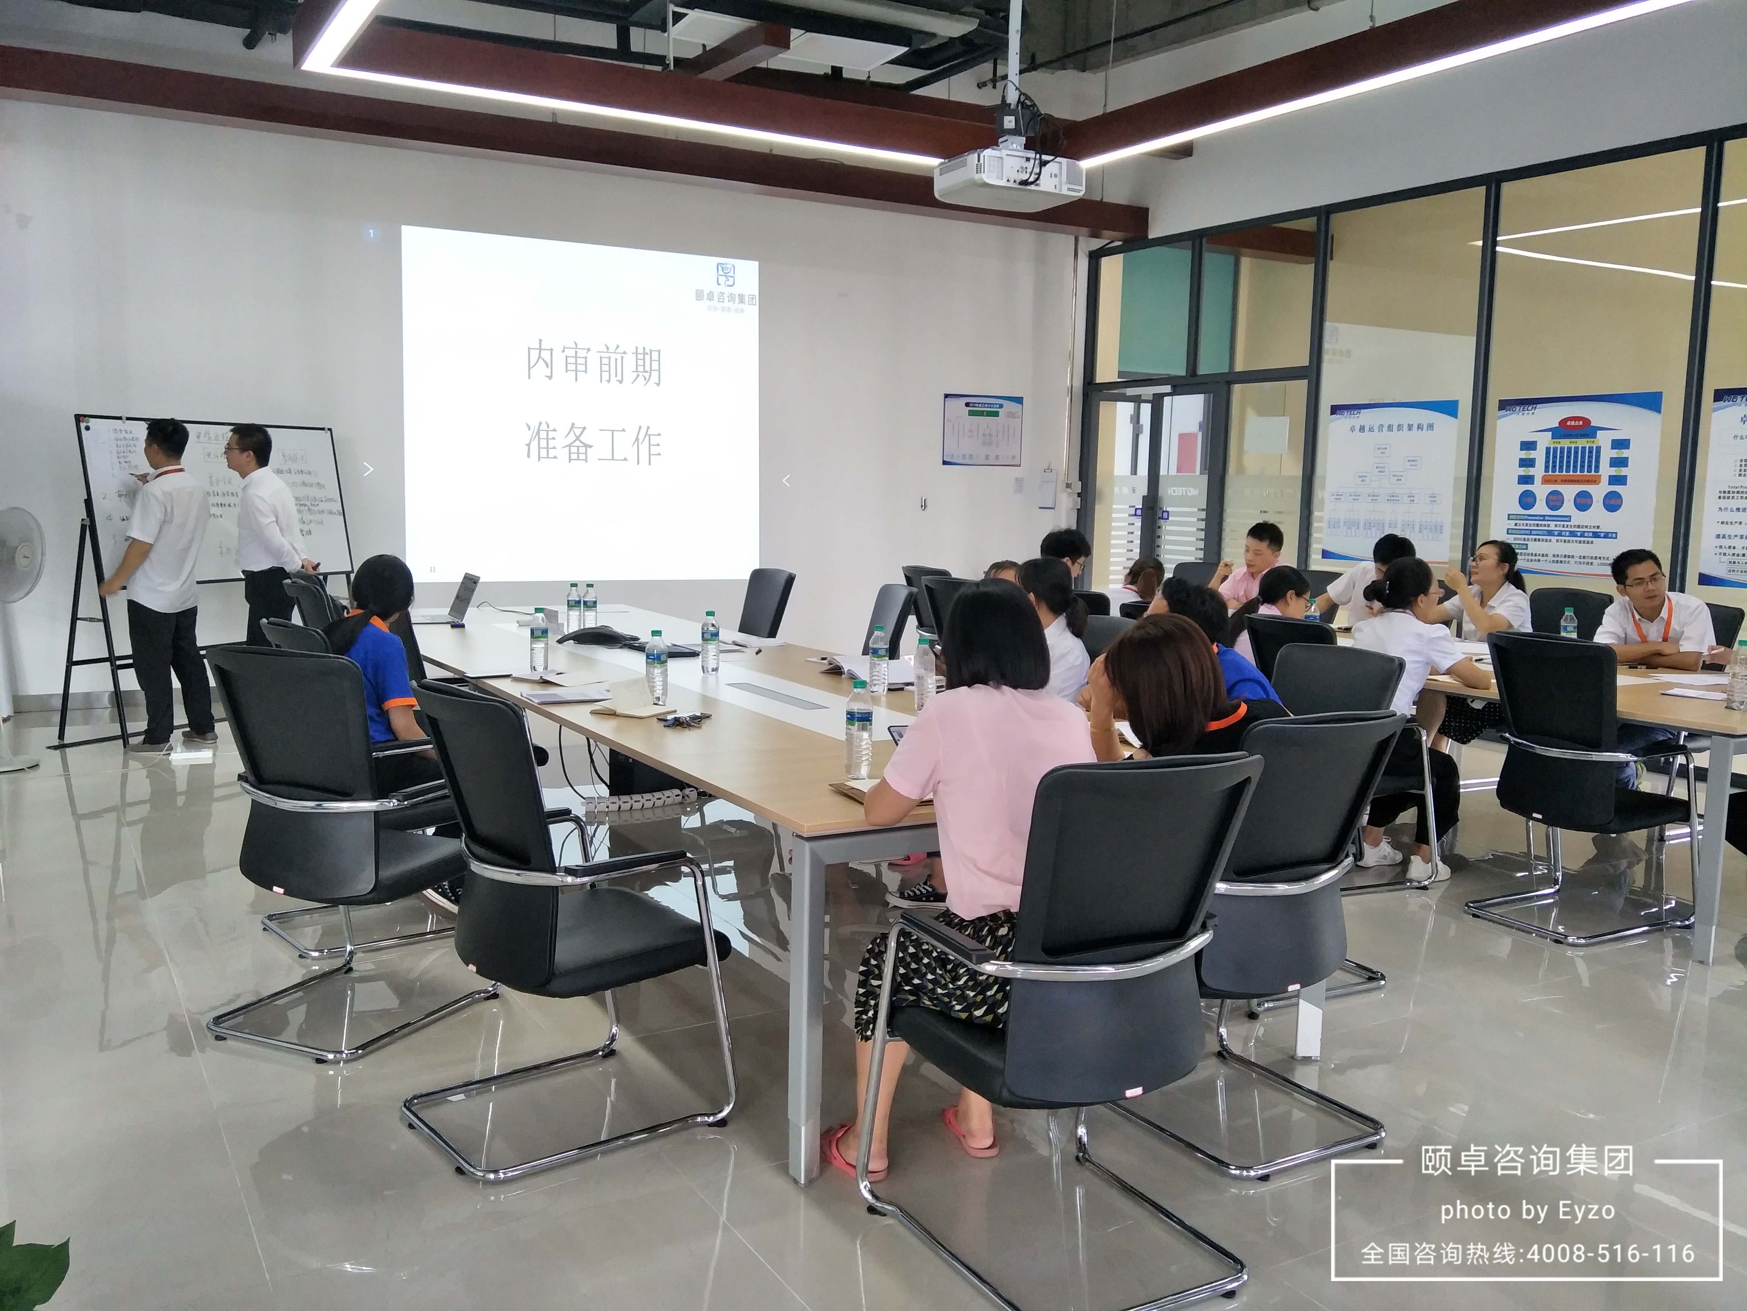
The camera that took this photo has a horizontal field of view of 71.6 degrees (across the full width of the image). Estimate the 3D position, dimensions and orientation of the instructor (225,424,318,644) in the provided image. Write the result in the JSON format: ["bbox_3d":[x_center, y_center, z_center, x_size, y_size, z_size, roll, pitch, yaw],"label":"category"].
[{"bbox_3d":[-3.077,-0.361,6.159,0.417,1.640,0.429,3,8,14],"label":"instructor"}]

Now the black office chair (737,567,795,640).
[{"bbox_3d":[-0.712,0.097,5.665,0.580,0.965,0.520,-2,8,-25],"label":"black office chair"}]

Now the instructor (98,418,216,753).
[{"bbox_3d":[-3.537,-0.356,6.013,0.444,1.630,0.482,7,9,38],"label":"instructor"}]

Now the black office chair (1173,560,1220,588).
[{"bbox_3d":[1.933,-0.092,7.895,0.630,1.000,0.570,-3,8,-30],"label":"black office chair"}]

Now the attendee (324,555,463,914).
[{"bbox_3d":[-1.586,0.263,3.971,0.750,1.250,0.500,-4,9,-38],"label":"attendee"}]

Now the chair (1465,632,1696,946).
[{"bbox_3d":[2.372,0.405,4.060,0.582,0.965,0.517,-1,8,-21],"label":"chair"}]

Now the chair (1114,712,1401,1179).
[{"bbox_3d":[0.841,0.602,2.857,0.570,1.000,0.630,-3,9,-33],"label":"chair"}]

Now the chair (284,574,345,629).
[{"bbox_3d":[-2.220,0.184,5.310,0.630,1.000,0.570,-3,9,-32],"label":"chair"}]

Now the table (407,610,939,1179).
[{"bbox_3d":[-0.827,0.411,4.856,1.500,0.740,4.750,-4,9,-34],"label":"table"}]

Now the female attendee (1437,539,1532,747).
[{"bbox_3d":[2.718,0.069,5.573,0.713,1.210,0.486,-1,8,-17],"label":"female attendee"}]

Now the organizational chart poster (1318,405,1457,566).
[{"bbox_3d":[3.154,-1.065,7.443,0.012,0.980,0.849,-2,8,-25],"label":"organizational chart poster"}]

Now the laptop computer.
[{"bbox_3d":[-1.884,-0.241,5.223,0.324,0.210,0.321,-2,8,-25],"label":"laptop computer"}]

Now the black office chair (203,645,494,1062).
[{"bbox_3d":[-1.359,0.451,3.130,0.544,0.965,0.553,5,8,28],"label":"black office chair"}]

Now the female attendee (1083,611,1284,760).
[{"bbox_3d":[0.773,0.493,3.006,0.520,1.170,0.800,-4,9,-37],"label":"female attendee"}]

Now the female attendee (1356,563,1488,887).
[{"bbox_3d":[1.934,0.229,4.379,0.688,1.200,0.510,-2,8,-25],"label":"female attendee"}]

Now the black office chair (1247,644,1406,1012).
[{"bbox_3d":[1.201,0.484,3.737,0.630,1.000,0.570,-3,8,-30],"label":"black office chair"}]

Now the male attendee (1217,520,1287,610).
[{"bbox_3d":[2.052,-0.121,6.696,0.679,1.230,0.498,-4,9,-35],"label":"male attendee"}]

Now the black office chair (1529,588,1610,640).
[{"bbox_3d":[3.440,0.187,6.172,0.630,1.000,0.570,-3,9,-32],"label":"black office chair"}]

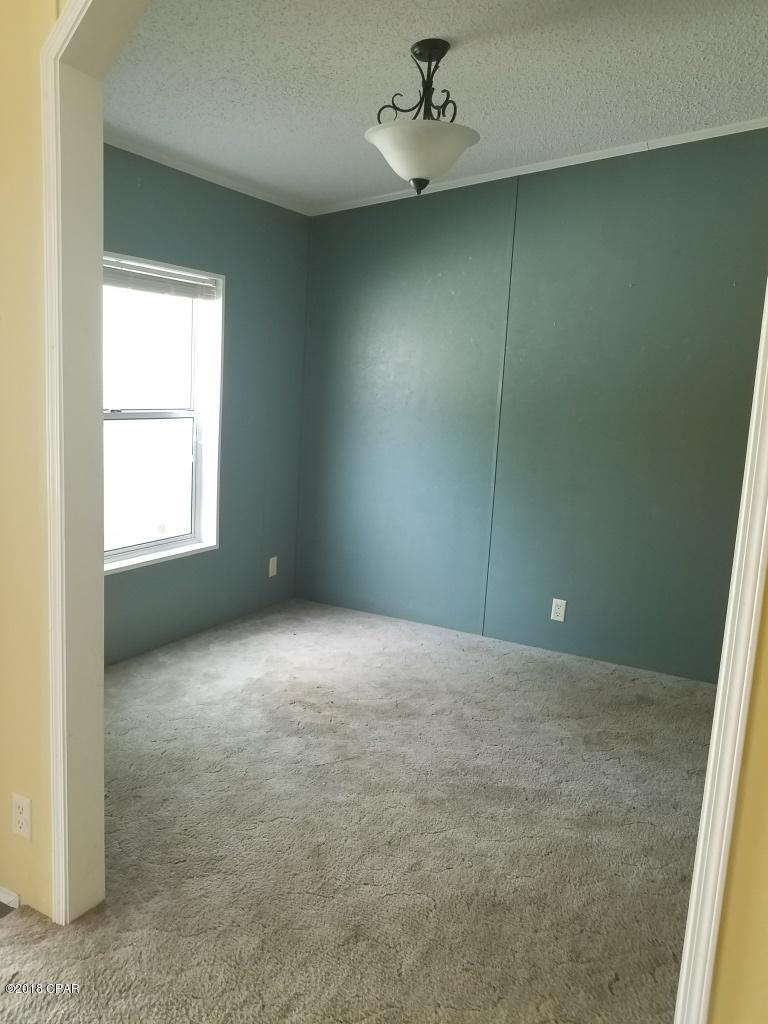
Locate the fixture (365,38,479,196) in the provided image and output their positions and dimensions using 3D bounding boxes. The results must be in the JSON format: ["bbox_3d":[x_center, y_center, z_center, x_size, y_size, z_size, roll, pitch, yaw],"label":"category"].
[{"bbox_3d":[0.142,-1.343,2.648,0.395,0.480,0.395,3,9,0],"label":"fixture"}]

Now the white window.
[{"bbox_3d":[-1.173,-0.437,3.510,0.100,1.405,1.188,8,10,29],"label":"white window"}]

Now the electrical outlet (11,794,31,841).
[{"bbox_3d":[-0.890,0.749,1.879,0.071,0.115,0.009,8,10,29],"label":"electrical outlet"}]

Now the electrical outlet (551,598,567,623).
[{"bbox_3d":[0.916,0.516,4.028,0.070,0.115,0.009,8,10,29],"label":"electrical outlet"}]

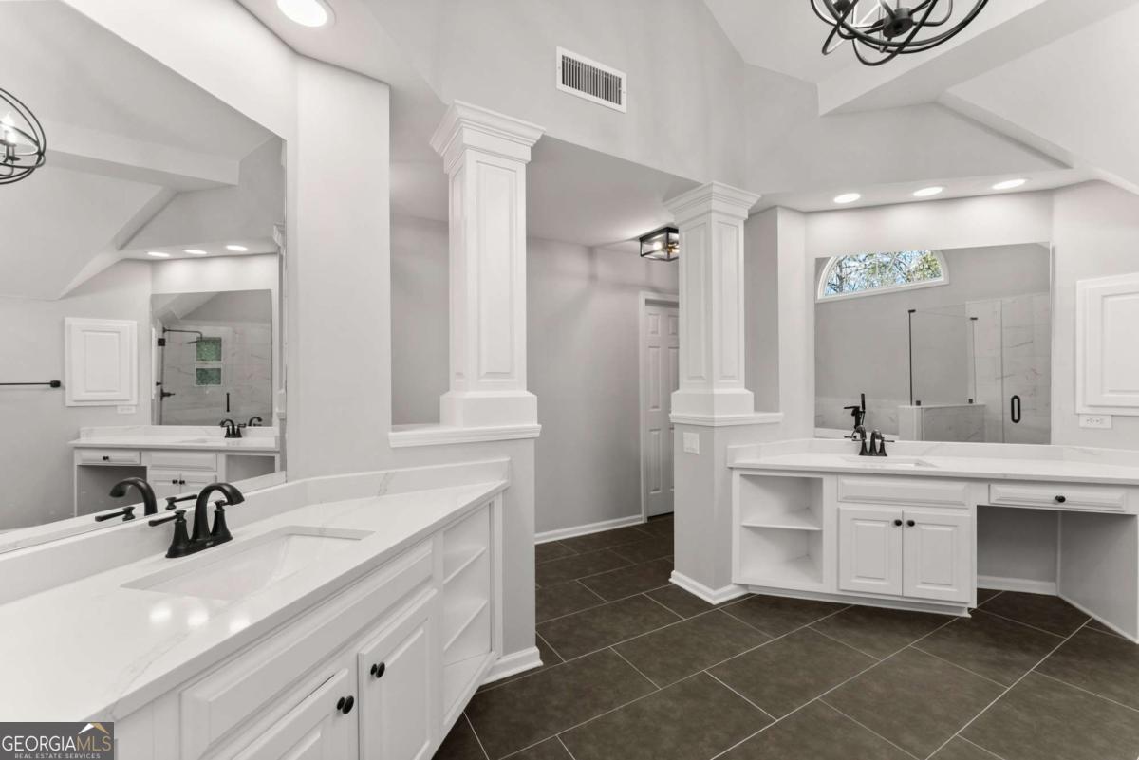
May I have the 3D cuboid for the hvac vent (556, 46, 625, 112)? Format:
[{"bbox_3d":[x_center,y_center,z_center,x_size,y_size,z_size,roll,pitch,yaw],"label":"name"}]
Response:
[{"bbox_3d":[0.124,-1.500,2.218,0.419,0.205,0.020,0,0,-30],"label":"hvac vent"}]

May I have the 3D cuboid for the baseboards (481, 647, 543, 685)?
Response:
[{"bbox_3d":[-0.257,1.289,2.003,0.301,0.100,0.030,0,0,-30],"label":"baseboards"}]

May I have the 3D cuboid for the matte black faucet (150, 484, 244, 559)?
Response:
[{"bbox_3d":[-0.942,0.367,1.194,0.183,0.181,0.223,0,0,15],"label":"matte black faucet"}]

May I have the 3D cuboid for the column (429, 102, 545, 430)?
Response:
[{"bbox_3d":[-0.391,-0.469,2.115,0.423,1.378,0.391,0,0,-30],"label":"column"}]

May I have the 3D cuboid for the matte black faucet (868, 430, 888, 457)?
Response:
[{"bbox_3d":[1.993,0.419,2.828,0.122,0.171,0.162,0,0,15],"label":"matte black faucet"}]

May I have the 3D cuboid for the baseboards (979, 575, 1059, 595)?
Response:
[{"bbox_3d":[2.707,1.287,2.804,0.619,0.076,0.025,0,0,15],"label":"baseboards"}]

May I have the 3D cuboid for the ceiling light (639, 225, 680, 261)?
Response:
[{"bbox_3d":[0.805,-1.089,3.588,0.315,0.151,0.315,0,0,-30],"label":"ceiling light"}]

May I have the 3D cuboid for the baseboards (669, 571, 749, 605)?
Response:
[{"bbox_3d":[0.906,1.283,2.852,0.328,0.094,0.348,0,0,-30],"label":"baseboards"}]

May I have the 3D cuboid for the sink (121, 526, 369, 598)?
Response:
[{"bbox_3d":[-0.788,0.533,1.151,0.320,0.152,0.442,0,0,15],"label":"sink"}]

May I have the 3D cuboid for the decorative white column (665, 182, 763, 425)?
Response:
[{"bbox_3d":[0.933,-0.452,2.894,0.421,1.431,0.401,0,0,-30],"label":"decorative white column"}]

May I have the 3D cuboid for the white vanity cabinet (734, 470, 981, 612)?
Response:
[{"bbox_3d":[1.674,0.937,2.809,1.246,0.782,0.523,0,0,15],"label":"white vanity cabinet"}]

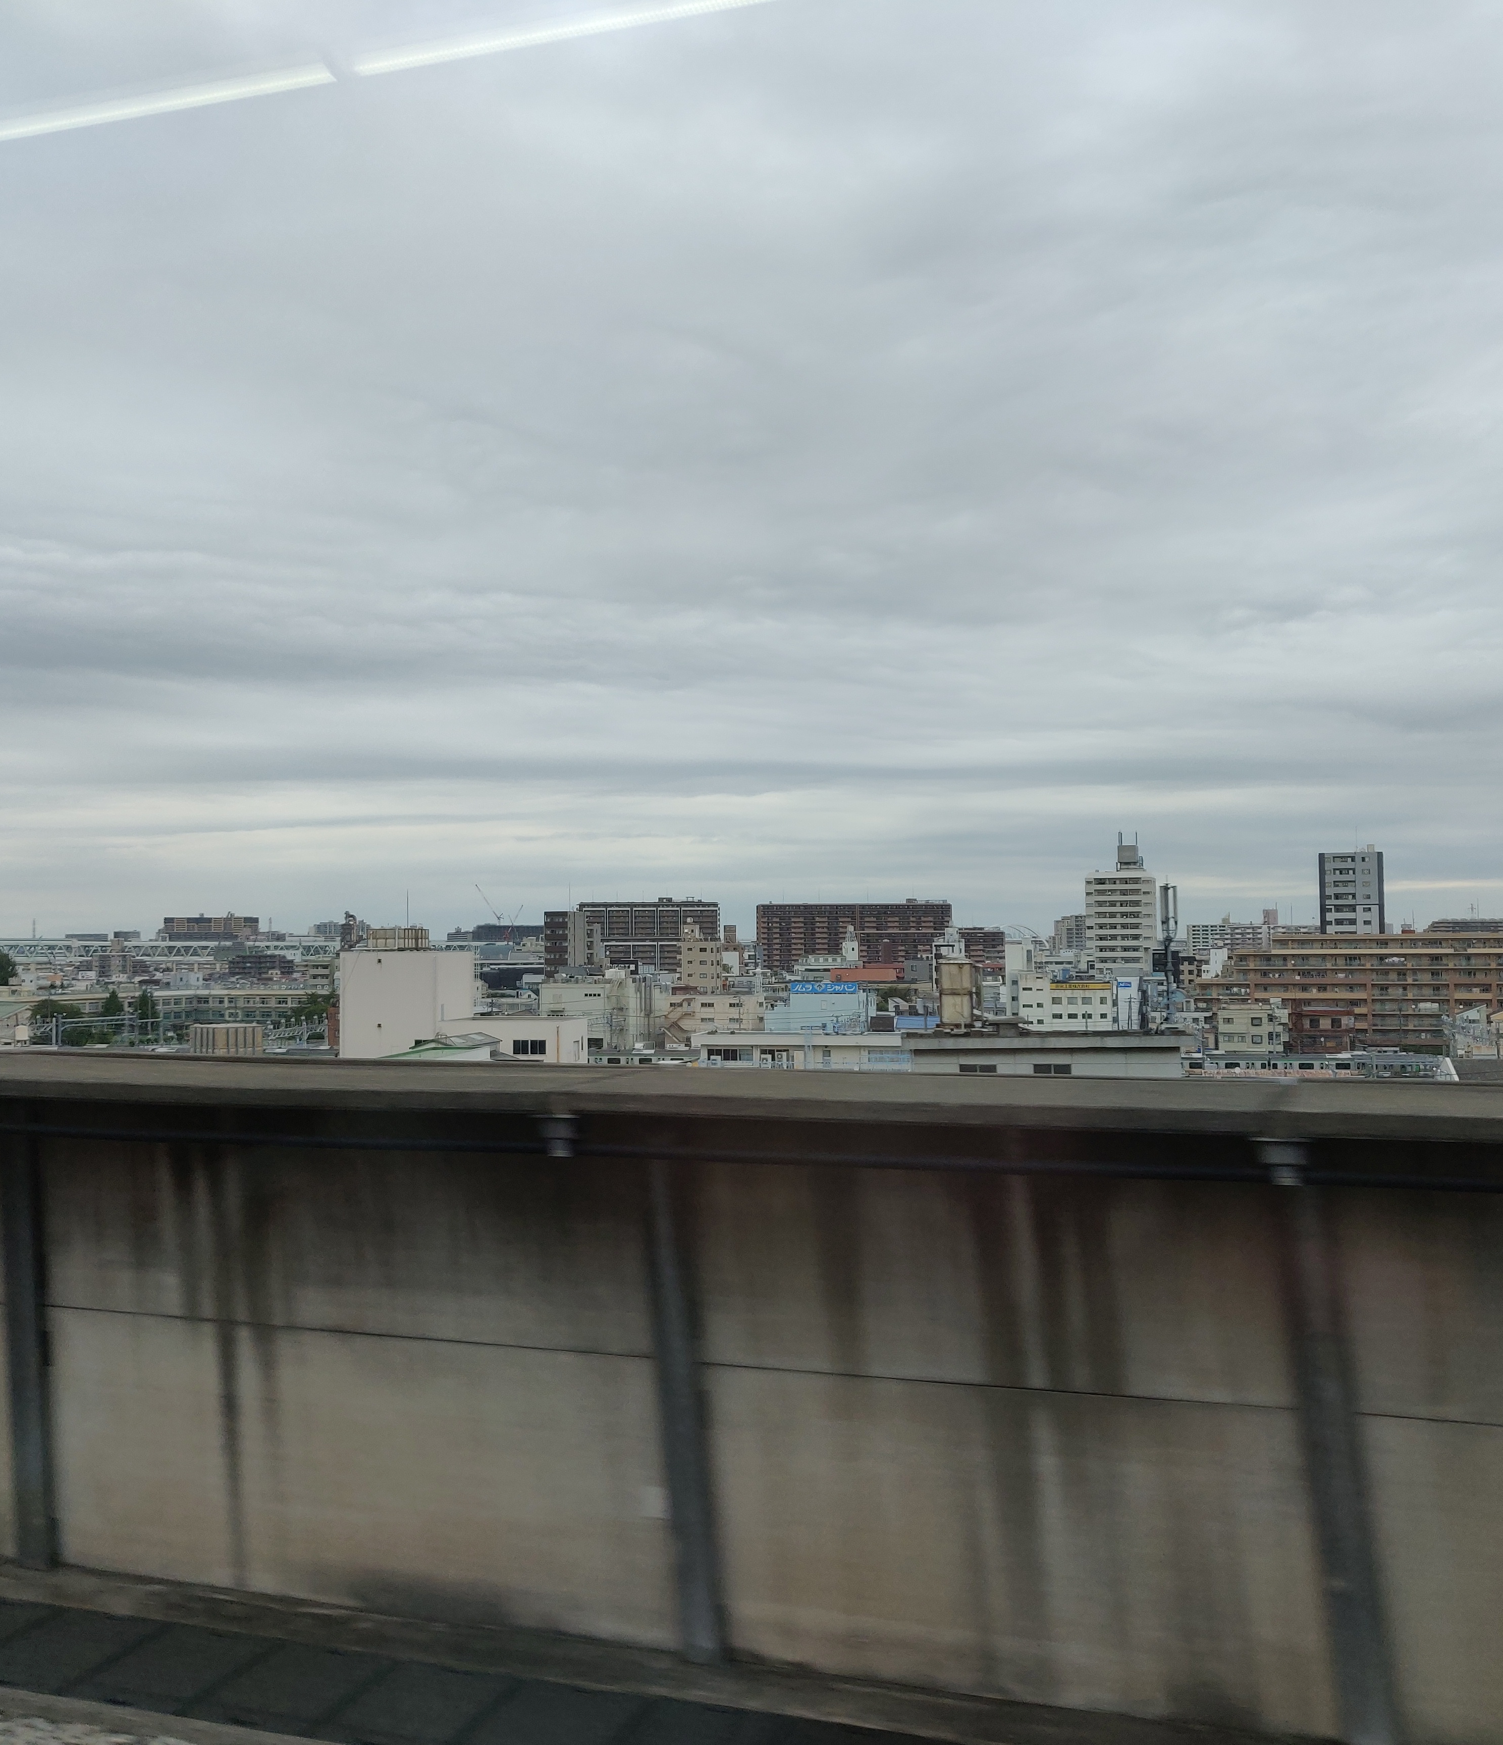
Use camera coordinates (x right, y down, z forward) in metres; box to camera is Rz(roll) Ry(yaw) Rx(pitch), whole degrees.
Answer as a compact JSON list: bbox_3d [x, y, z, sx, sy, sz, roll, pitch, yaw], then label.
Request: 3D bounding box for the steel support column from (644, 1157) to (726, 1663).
[{"bbox_3d":[-0.253,2.043,6.500,0.155,1.940,0.135,-1,-3,18],"label":"steel support column"}]

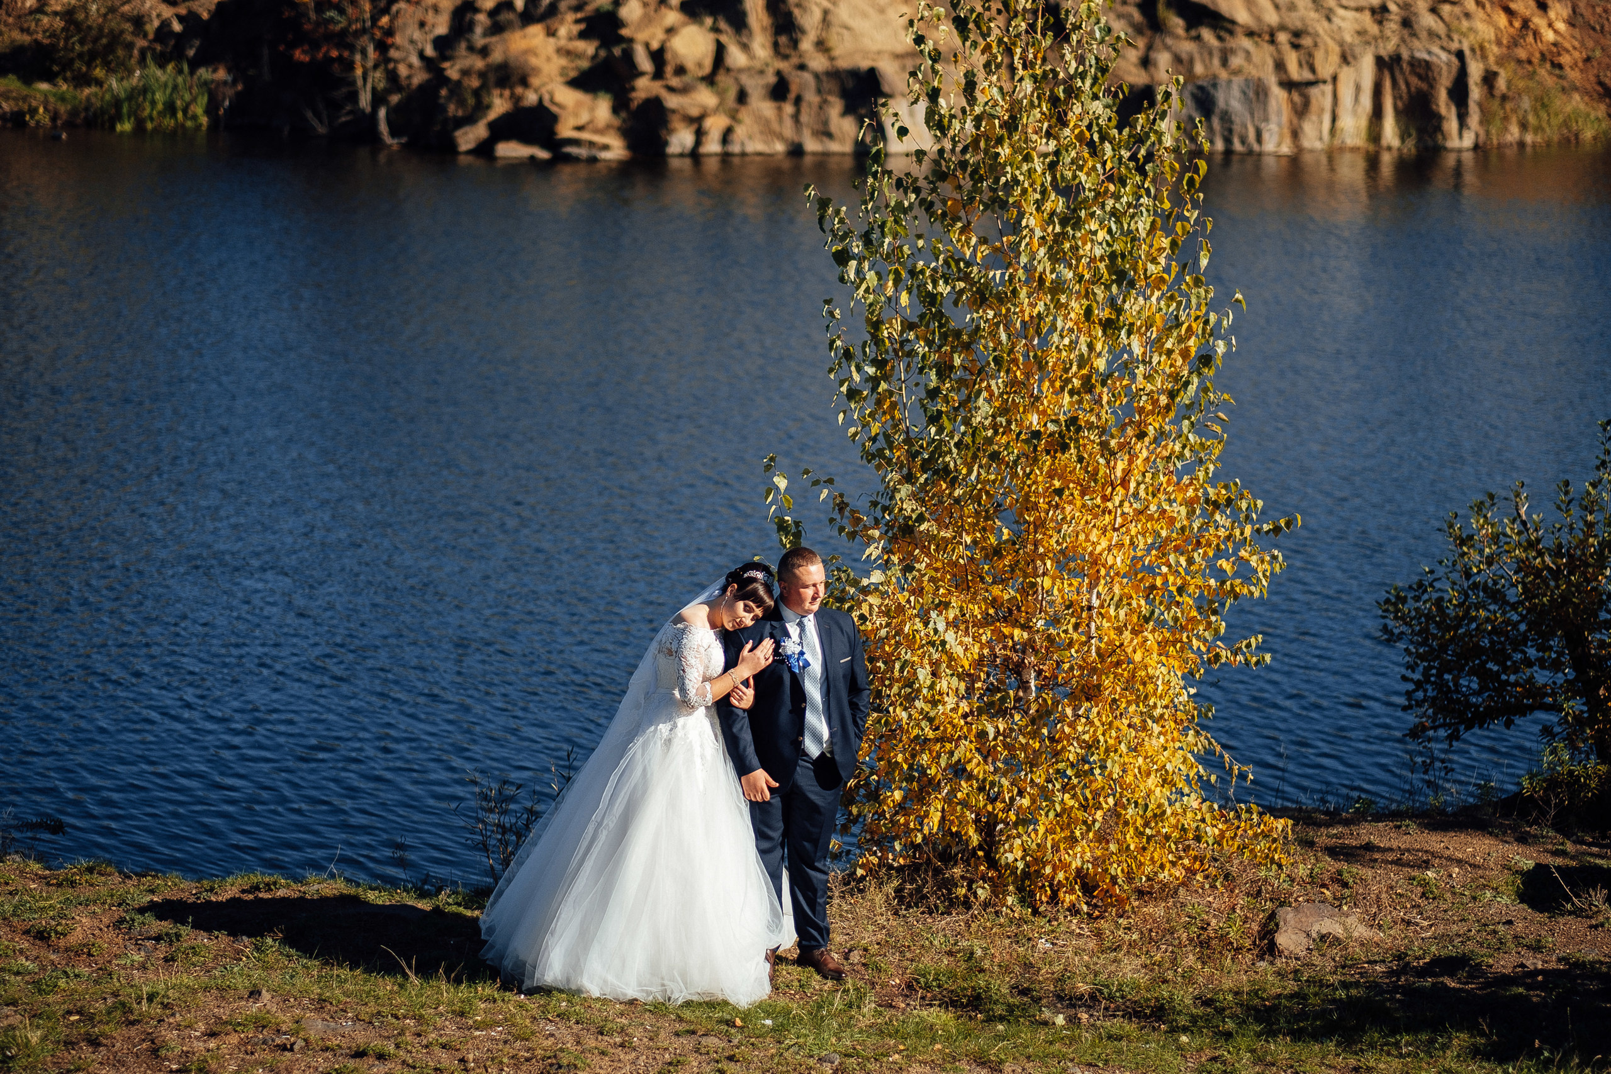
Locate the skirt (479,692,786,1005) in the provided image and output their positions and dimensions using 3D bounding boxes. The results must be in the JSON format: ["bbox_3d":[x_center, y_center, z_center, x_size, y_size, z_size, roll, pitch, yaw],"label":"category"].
[{"bbox_3d":[-0.698,1.217,15.402,1.150,1.110,1.280,-10,15,-41],"label":"skirt"}]

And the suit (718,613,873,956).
[{"bbox_3d":[-0.034,0.994,15.289,0.600,1.490,0.370,-5,12,-25],"label":"suit"}]

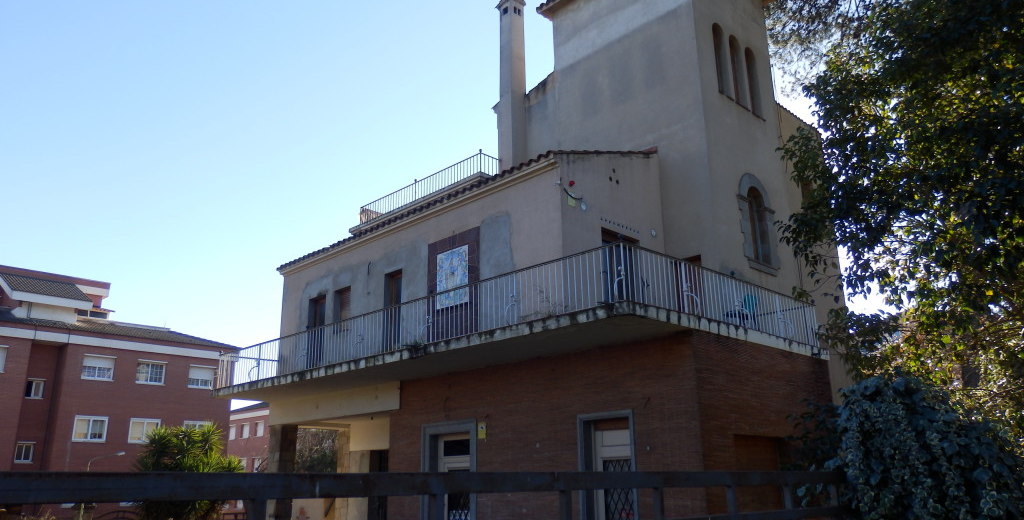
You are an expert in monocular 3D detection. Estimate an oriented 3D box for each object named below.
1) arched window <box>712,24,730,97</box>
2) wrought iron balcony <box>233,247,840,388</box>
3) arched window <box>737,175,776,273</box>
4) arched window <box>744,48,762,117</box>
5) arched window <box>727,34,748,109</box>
[{"bbox_3d":[4.609,-4.418,16.466,0.577,1.776,0.220,15,-22,-42],"label":"arched window"},{"bbox_3d":[-0.852,2.121,16.545,5.999,1.023,12.927,15,-22,-42],"label":"wrought iron balcony"},{"bbox_3d":[5.273,-0.788,15.999,1.646,2.046,0.250,15,-22,-42],"label":"arched window"},{"bbox_3d":[5.629,-4.153,17.415,0.567,1.776,0.220,15,-22,-42],"label":"arched window"},{"bbox_3d":[5.118,-4.286,16.939,0.577,1.776,0.220,15,-22,-42],"label":"arched window"}]

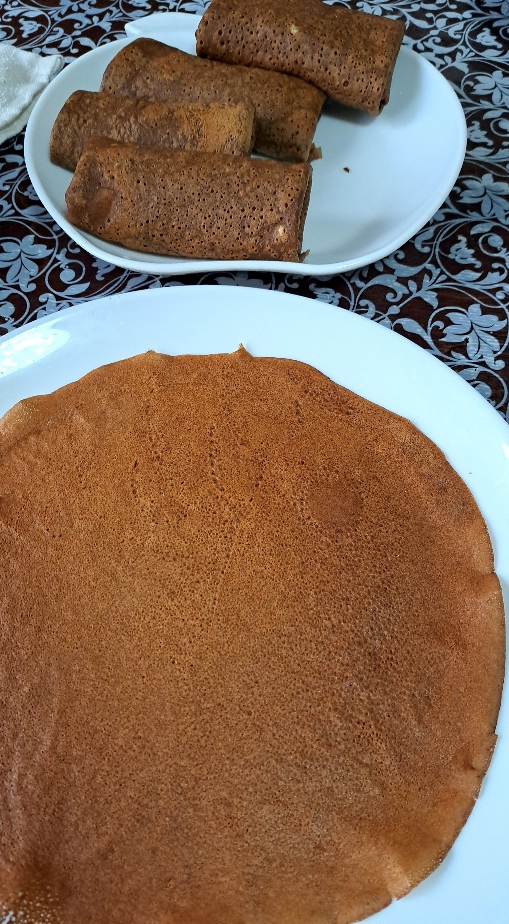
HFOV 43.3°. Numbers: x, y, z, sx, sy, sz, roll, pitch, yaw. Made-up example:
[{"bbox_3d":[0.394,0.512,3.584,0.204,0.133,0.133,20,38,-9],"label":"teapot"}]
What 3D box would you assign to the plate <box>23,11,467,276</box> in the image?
[{"bbox_3d":[-0.005,-0.176,0.351,0.234,0.022,0.211,-1,63,1],"label":"plate"}]

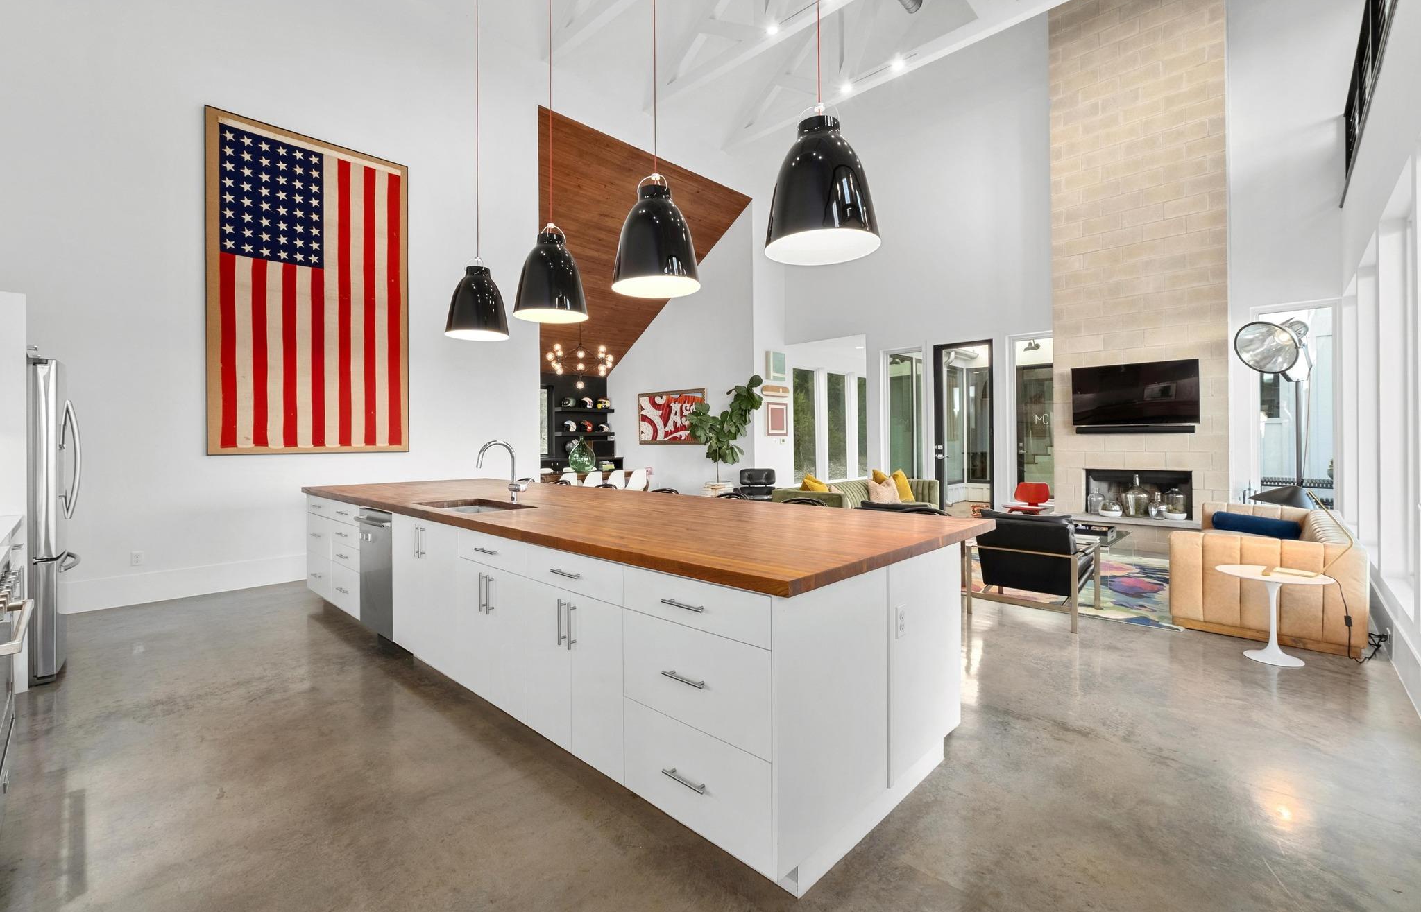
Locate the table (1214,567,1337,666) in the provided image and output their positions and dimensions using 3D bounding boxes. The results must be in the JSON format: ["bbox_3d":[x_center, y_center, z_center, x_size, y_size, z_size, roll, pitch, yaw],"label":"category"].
[{"bbox_3d":[3.301,0.938,3.471,0.510,0.510,0.510,1,1,44],"label":"table"}]

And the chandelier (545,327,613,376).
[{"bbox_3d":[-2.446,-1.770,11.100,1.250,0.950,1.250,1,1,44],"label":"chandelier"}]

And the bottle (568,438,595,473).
[{"bbox_3d":[-2.421,-0.015,11.150,0.490,0.660,0.490,0,1,0],"label":"bottle"}]

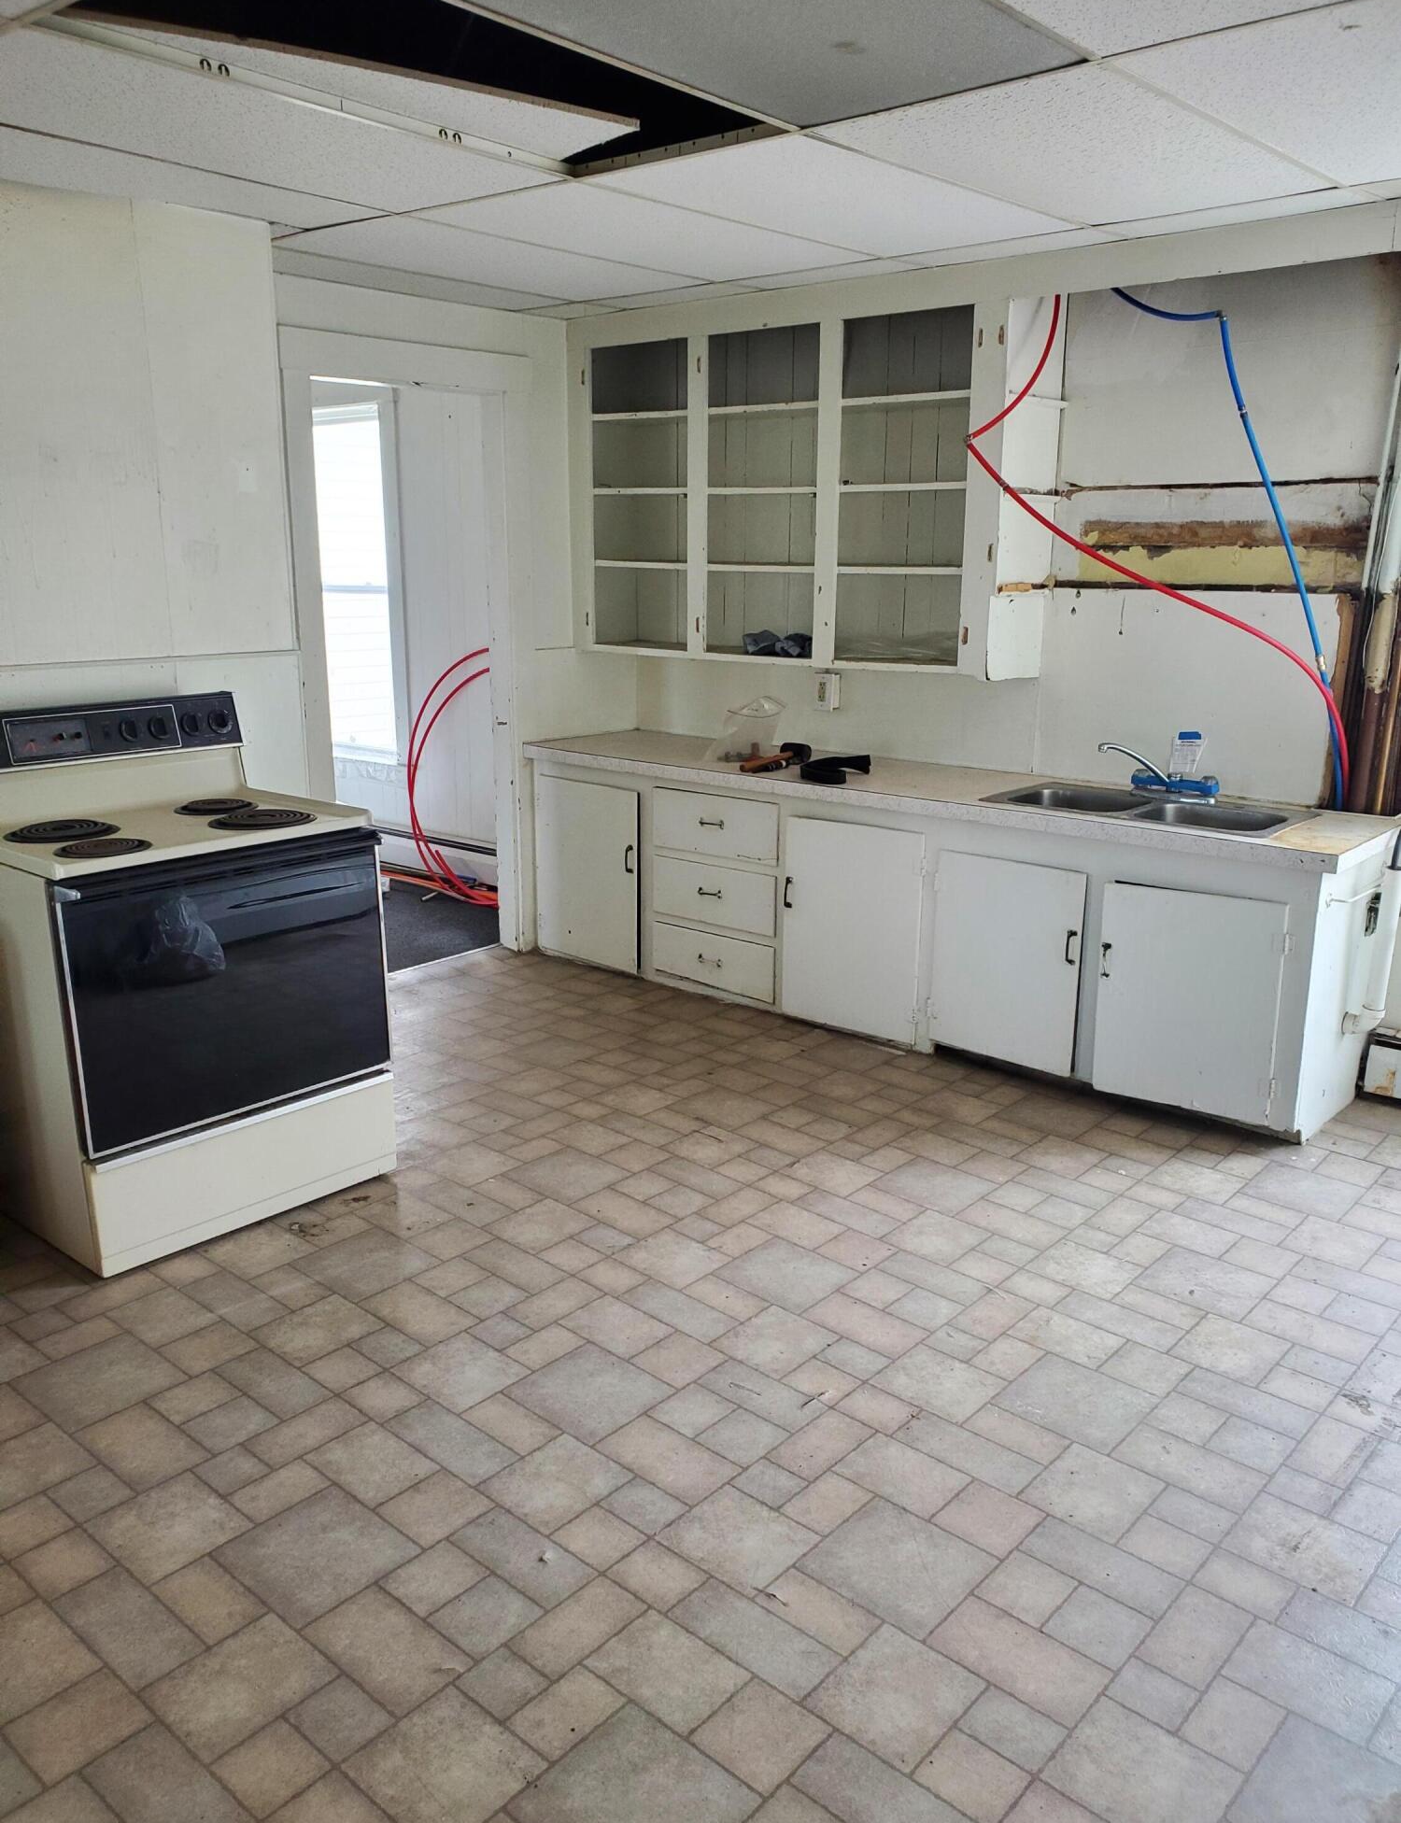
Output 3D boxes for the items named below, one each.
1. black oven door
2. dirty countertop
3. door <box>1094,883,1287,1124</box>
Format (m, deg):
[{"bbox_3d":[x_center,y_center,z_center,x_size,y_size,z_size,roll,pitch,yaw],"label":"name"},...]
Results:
[{"bbox_3d":[-1.059,0.156,3.201,0.743,0.639,0.070,-14,21,-42],"label":"black oven door"},{"bbox_3d":[0.653,-0.424,4.650,2.942,0.051,0.620,12,19,38],"label":"dirty countertop"},{"bbox_3d":[1.345,0.248,3.875,0.495,0.615,0.022,12,19,37],"label":"door"}]

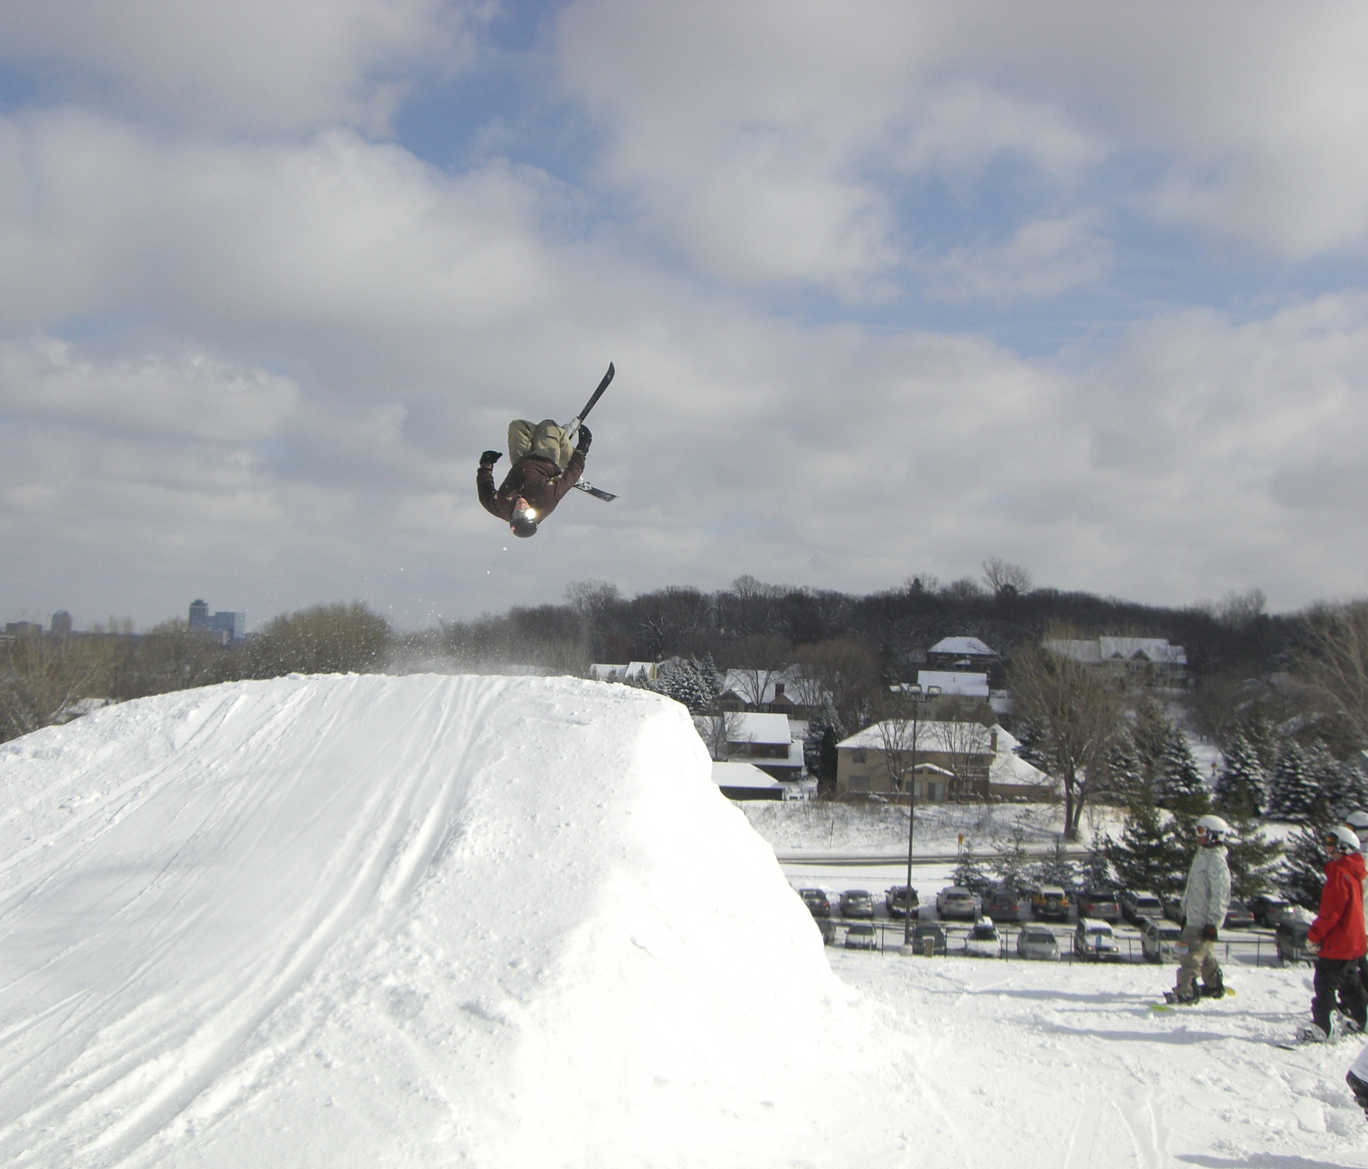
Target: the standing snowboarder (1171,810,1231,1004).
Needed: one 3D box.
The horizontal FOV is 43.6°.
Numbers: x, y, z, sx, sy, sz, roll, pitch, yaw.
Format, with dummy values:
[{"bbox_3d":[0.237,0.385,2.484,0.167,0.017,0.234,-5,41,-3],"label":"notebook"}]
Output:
[{"bbox_3d":[4.966,3.111,16.400,0.560,1.780,0.570,2,-2,2],"label":"standing snowboarder"}]

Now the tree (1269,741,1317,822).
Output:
[{"bbox_3d":[58.669,18.842,165.000,4.800,7.800,4.800,1,-2,0],"label":"tree"}]

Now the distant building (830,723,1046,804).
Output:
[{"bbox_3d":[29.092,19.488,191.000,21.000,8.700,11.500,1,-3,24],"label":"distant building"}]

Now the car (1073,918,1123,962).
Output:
[{"bbox_3d":[20.914,17.869,86.812,1.820,1.680,4.500,1,-2,5],"label":"car"}]

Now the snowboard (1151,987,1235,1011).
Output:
[{"bbox_3d":[4.902,3.974,16.400,0.280,0.110,1.460,0,-3,44],"label":"snowboard"}]

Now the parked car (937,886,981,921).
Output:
[{"bbox_3d":[15.922,18.193,98.902,1.850,1.650,4.700,1,-2,5],"label":"parked car"}]

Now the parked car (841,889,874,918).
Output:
[{"bbox_3d":[9.975,18.584,100.850,1.840,1.470,4.650,2,-2,-3],"label":"parked car"}]

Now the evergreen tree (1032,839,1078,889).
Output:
[{"bbox_3d":[24.788,18.956,114.500,3.100,3.900,3.100,1,-2,0],"label":"evergreen tree"}]

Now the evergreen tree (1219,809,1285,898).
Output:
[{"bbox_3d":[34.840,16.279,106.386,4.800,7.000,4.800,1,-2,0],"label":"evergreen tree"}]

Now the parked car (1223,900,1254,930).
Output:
[{"bbox_3d":[33.897,20.215,106.300,1.780,1.450,4.700,1,-2,4],"label":"parked car"}]

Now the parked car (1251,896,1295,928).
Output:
[{"bbox_3d":[33.940,18.756,99.011,1.800,1.470,4.700,1,-2,7],"label":"parked car"}]

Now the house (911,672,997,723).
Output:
[{"bbox_3d":[42.563,17.967,270.000,12.500,8.800,10.000,2,-2,9],"label":"house"}]

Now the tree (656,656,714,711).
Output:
[{"bbox_3d":[0.230,12.777,215.000,6.800,7.800,6.500,2,-2,6],"label":"tree"}]

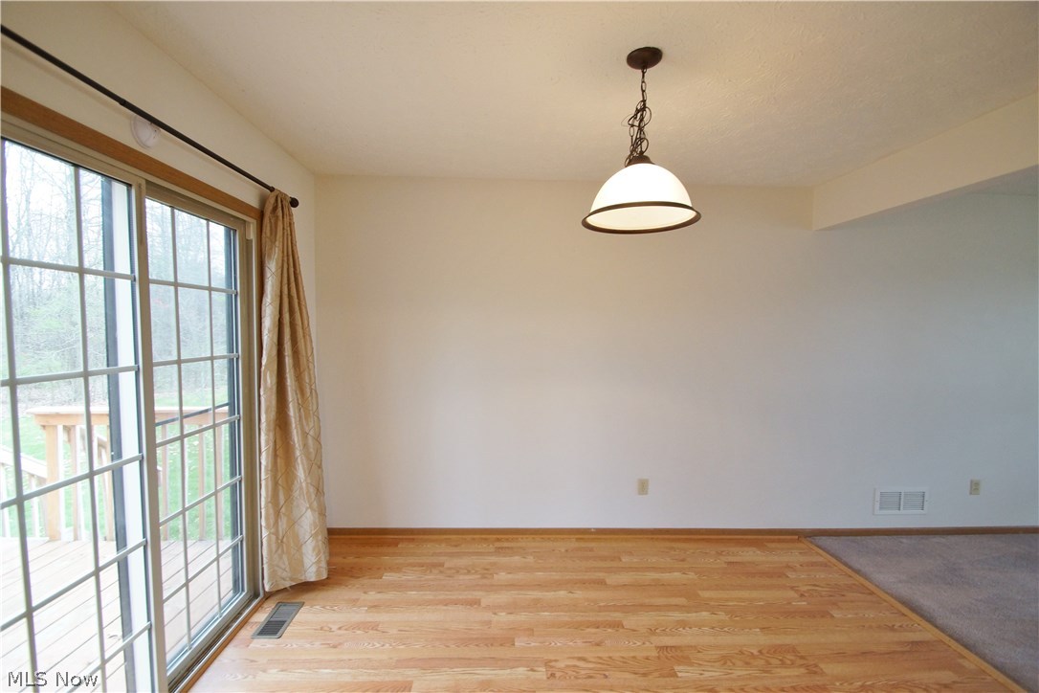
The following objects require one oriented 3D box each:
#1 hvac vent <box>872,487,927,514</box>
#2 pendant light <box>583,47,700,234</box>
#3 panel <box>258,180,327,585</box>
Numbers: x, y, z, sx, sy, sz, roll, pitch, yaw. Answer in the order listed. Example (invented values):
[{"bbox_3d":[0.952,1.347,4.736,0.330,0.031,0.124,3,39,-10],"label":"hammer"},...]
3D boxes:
[{"bbox_3d":[2.750,1.118,3.107,0.395,0.195,0.020,1,3,-3],"label":"hvac vent"},{"bbox_3d":[0.444,-0.741,1.566,0.416,0.590,0.416,1,3,-3],"label":"pendant light"},{"bbox_3d":[-1.204,0.266,2.331,0.240,2.120,0.340,1,3,-3],"label":"panel"}]

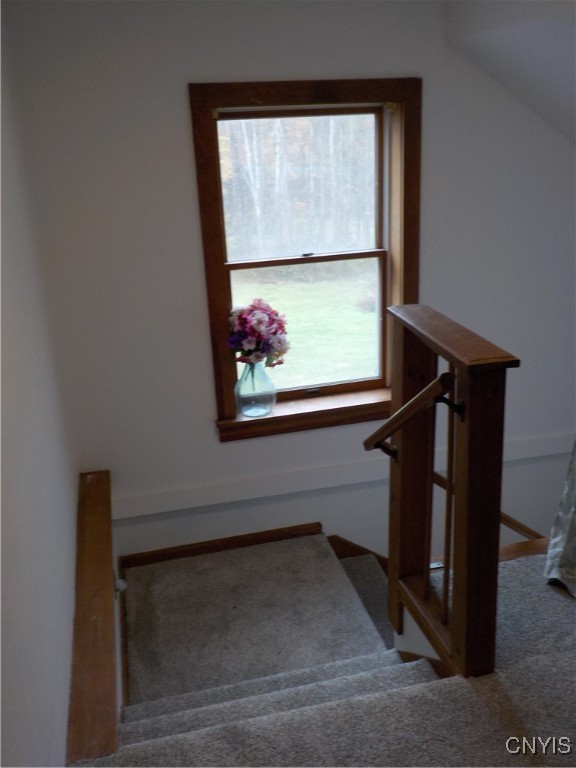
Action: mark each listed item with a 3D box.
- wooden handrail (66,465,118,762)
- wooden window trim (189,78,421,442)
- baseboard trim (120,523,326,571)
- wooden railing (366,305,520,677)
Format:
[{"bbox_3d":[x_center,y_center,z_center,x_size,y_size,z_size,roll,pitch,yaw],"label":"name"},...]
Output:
[{"bbox_3d":[-0.702,0.689,2.417,0.136,0.035,1.673,-7,19,-13],"label":"wooden handrail"},{"bbox_3d":[0.130,-0.550,3.175,1.058,1.633,0.100,-7,19,-13],"label":"wooden window trim"},{"bbox_3d":[-0.326,0.845,3.471,1.060,0.070,0.020,-7,19,-13],"label":"baseboard trim"},{"bbox_3d":[0.395,0.388,1.933,0.230,1.106,0.615,-7,19,-13],"label":"wooden railing"}]

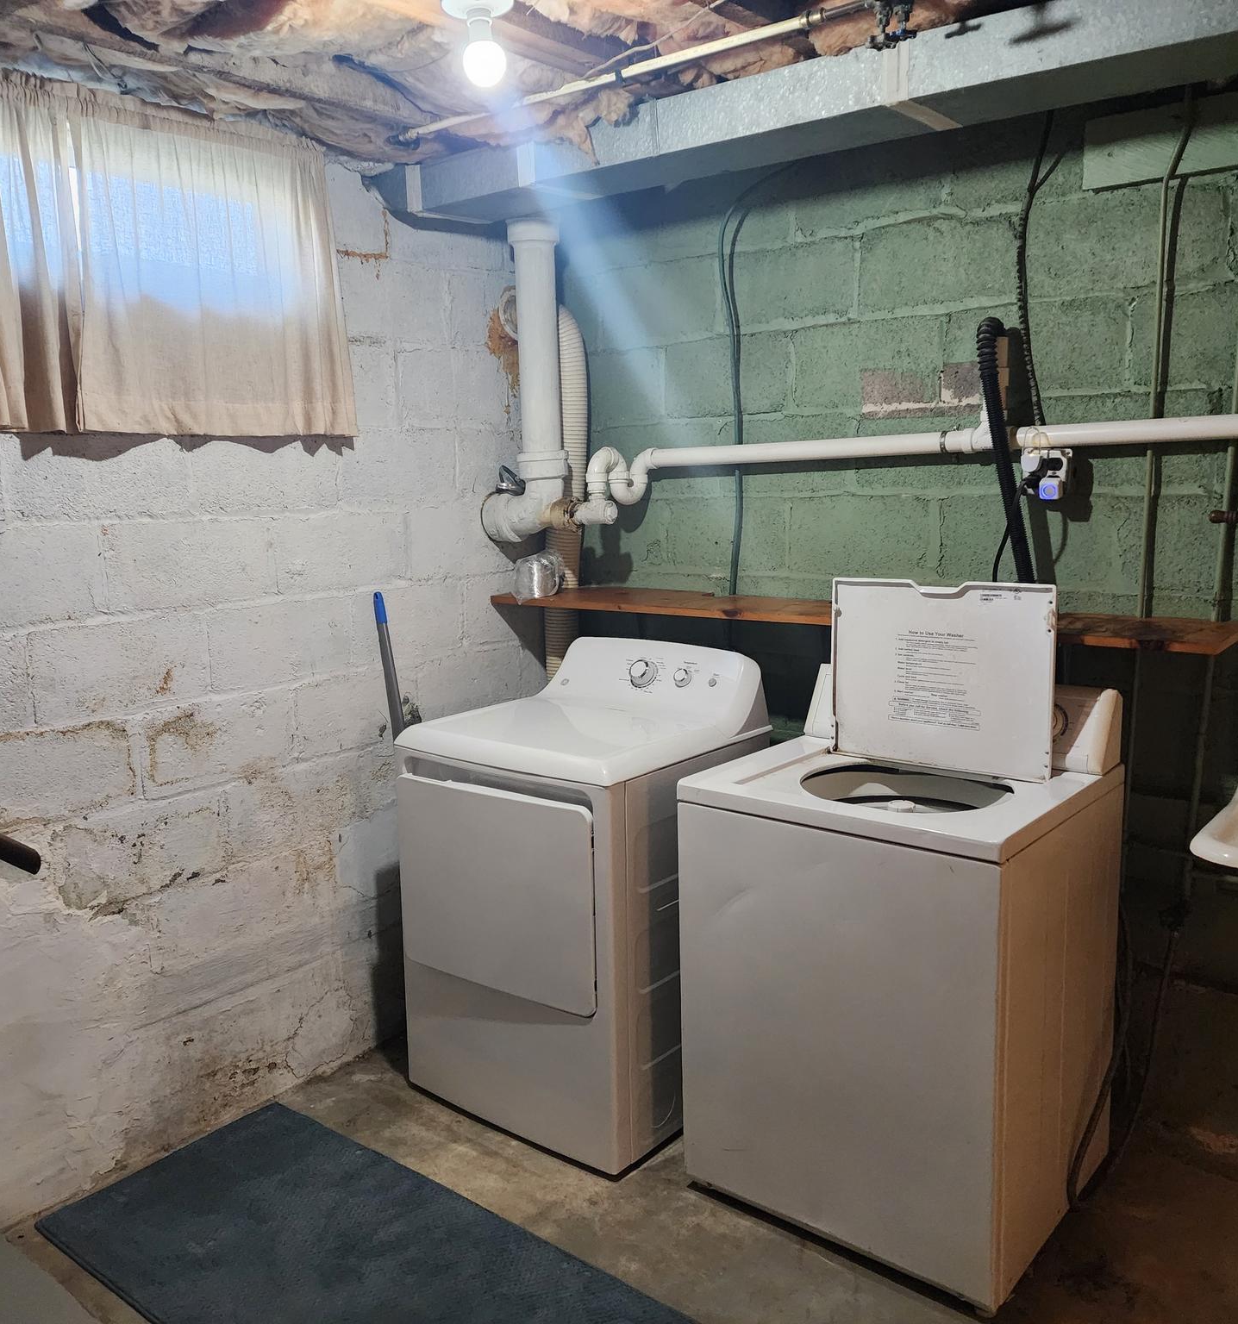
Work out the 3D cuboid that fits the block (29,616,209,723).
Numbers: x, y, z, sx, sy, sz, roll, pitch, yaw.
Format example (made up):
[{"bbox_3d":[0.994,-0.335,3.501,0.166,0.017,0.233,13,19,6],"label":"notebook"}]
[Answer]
[{"bbox_3d":[-1.124,-0.002,2.578,0.160,0.203,0.405,5,11,39],"label":"block"}]

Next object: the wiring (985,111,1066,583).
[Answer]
[{"bbox_3d":[0.905,-0.679,2.604,0.165,1.016,0.090,5,11,39],"label":"wiring"}]

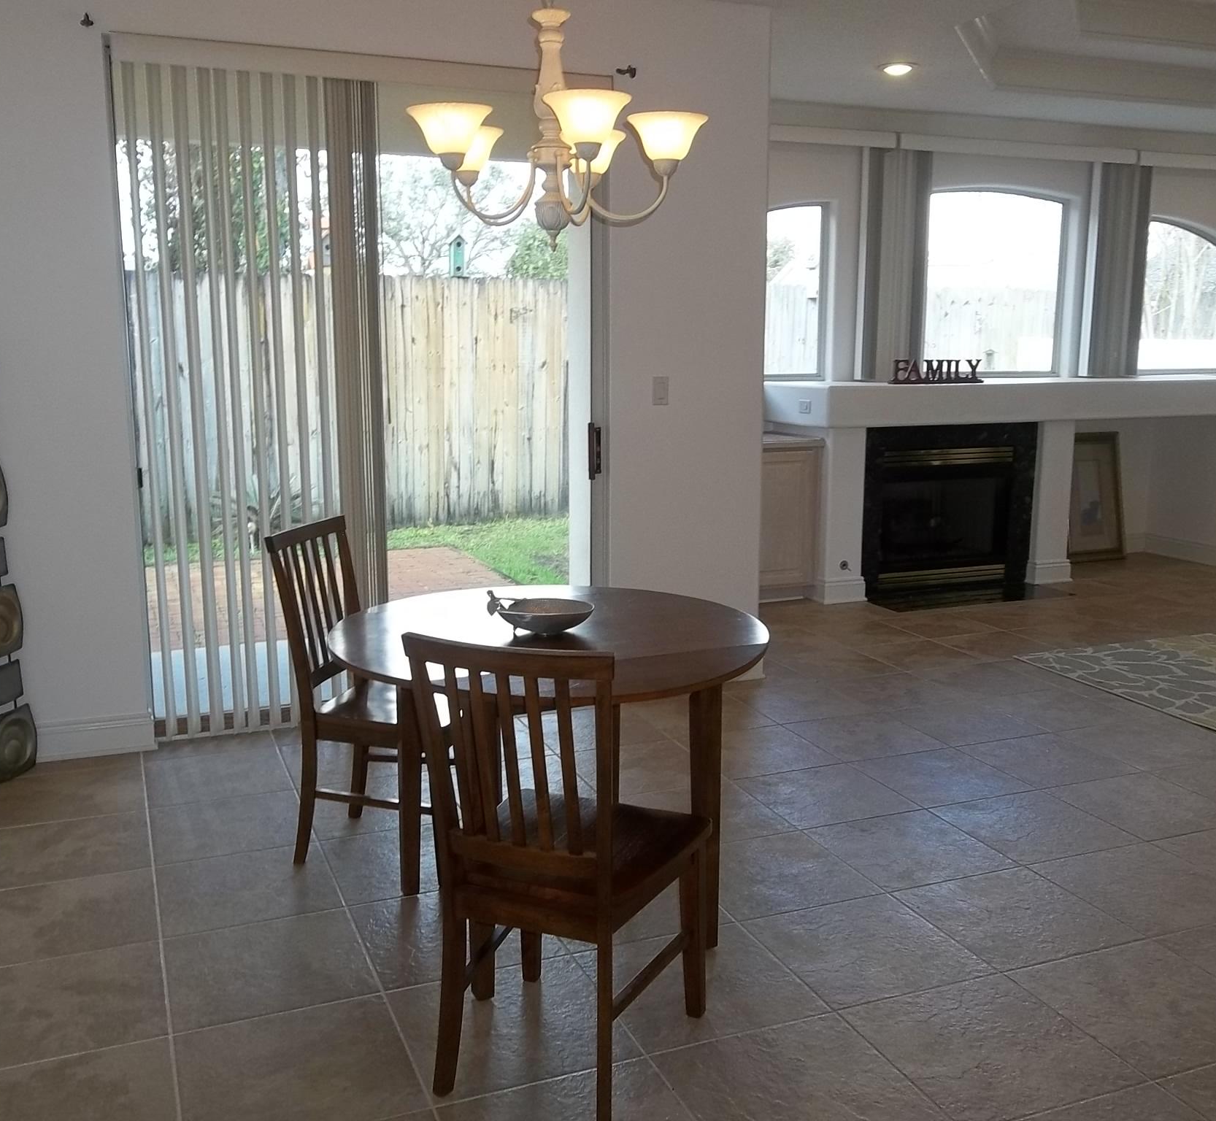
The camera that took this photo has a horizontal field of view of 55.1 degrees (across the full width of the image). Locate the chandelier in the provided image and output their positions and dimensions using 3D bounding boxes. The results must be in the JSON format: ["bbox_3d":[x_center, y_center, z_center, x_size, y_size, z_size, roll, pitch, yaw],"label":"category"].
[{"bbox_3d":[-0.122,-0.954,2.570,0.690,0.530,0.690,-4,11,-21],"label":"chandelier"}]

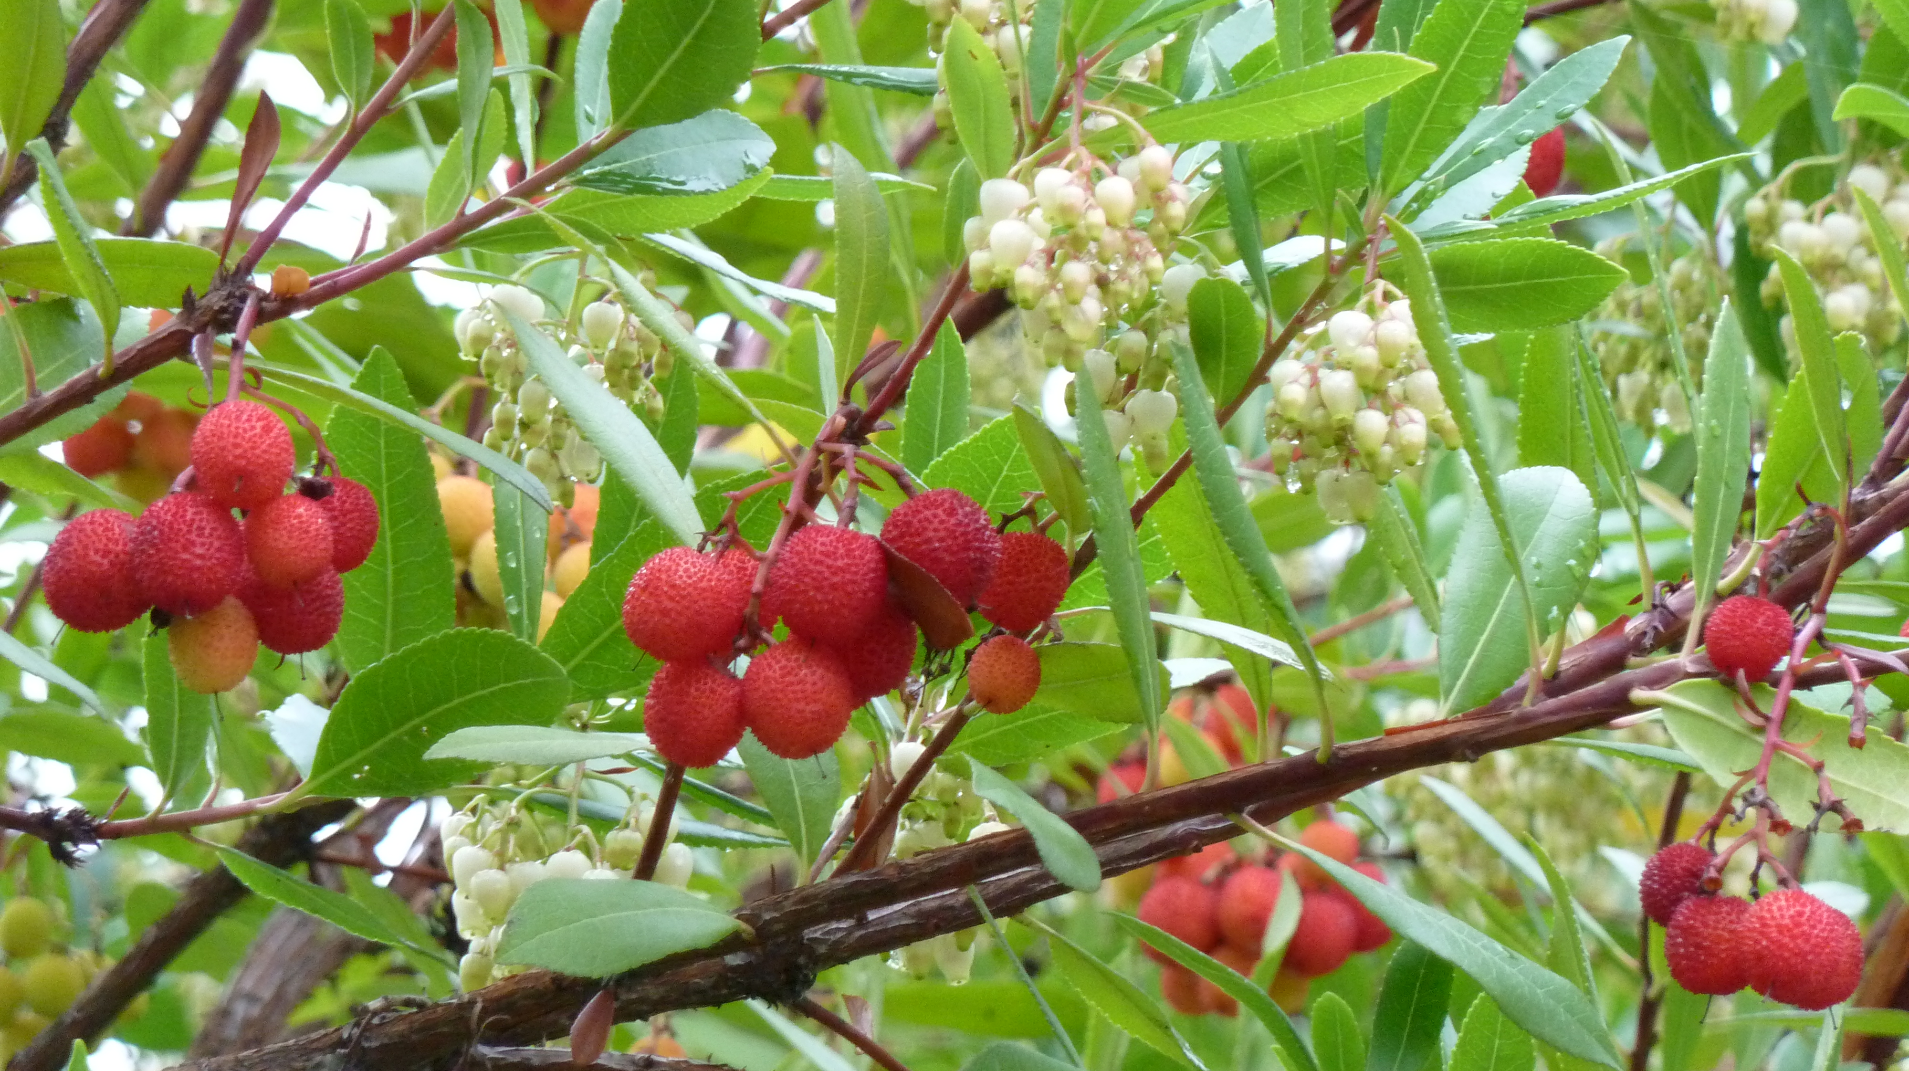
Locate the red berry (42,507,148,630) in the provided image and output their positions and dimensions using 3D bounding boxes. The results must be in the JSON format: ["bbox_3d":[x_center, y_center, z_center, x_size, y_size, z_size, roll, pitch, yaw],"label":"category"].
[{"bbox_3d":[-0.155,0.006,2.600,0.020,0.022,0.020,0,-10,0],"label":"red berry"}]

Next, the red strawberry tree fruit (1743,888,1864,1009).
[{"bbox_3d":[0.154,0.075,2.600,0.022,0.022,0.021,0,-10,0],"label":"red strawberry tree fruit"}]

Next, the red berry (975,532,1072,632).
[{"bbox_3d":[0.012,0.008,2.610,0.018,0.018,0.018,0,-5,0],"label":"red berry"}]

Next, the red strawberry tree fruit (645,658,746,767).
[{"bbox_3d":[-0.047,0.032,2.600,0.019,0.019,0.019,0,-5,0],"label":"red strawberry tree fruit"}]

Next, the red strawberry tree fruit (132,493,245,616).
[{"bbox_3d":[-0.139,0.003,2.600,0.021,0.022,0.021,0,-10,0],"label":"red strawberry tree fruit"}]

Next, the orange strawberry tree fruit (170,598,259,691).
[{"bbox_3d":[-0.135,0.019,2.605,0.017,0.018,0.017,0,-10,0],"label":"orange strawberry tree fruit"}]

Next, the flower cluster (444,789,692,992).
[{"bbox_3d":[-0.071,0.066,2.650,0.046,0.038,0.038,0,-10,0],"label":"flower cluster"}]

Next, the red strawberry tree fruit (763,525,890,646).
[{"bbox_3d":[-0.021,0.008,2.380,0.021,0.020,0.020,0,-10,0],"label":"red strawberry tree fruit"}]

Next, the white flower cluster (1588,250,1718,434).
[{"bbox_3d":[0.146,-0.041,3.000,0.027,0.039,0.027,0,-10,0],"label":"white flower cluster"}]

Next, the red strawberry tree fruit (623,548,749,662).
[{"bbox_3d":[-0.044,0.012,2.380,0.020,0.019,0.020,0,-10,0],"label":"red strawberry tree fruit"}]

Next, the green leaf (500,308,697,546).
[{"bbox_3d":[-0.064,-0.019,2.600,0.006,0.055,0.013,-35,8,45],"label":"green leaf"}]

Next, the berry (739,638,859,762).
[{"bbox_3d":[-0.028,0.029,2.590,0.021,0.022,0.021,0,-10,0],"label":"berry"}]

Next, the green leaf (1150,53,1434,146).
[{"bbox_3d":[0.060,-0.079,2.610,0.056,0.014,0.009,-10,-30,1],"label":"green leaf"}]

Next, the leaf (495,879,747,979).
[{"bbox_3d":[-0.061,0.071,2.600,0.046,0.017,0.007,-8,-26,-4],"label":"leaf"}]

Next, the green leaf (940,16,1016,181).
[{"bbox_3d":[0.004,-0.080,2.630,0.013,0.032,0.006,-13,8,-10],"label":"green leaf"}]

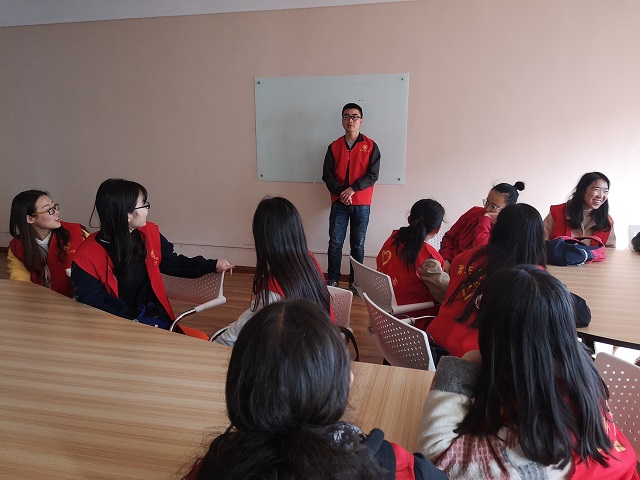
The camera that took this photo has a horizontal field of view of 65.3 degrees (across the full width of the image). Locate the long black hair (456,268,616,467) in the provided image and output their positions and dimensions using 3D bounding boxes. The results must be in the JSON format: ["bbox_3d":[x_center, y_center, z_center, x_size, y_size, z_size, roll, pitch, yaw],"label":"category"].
[{"bbox_3d":[0.430,0.247,1.040,0.300,0.410,0.260,-1,13,-7],"label":"long black hair"}]

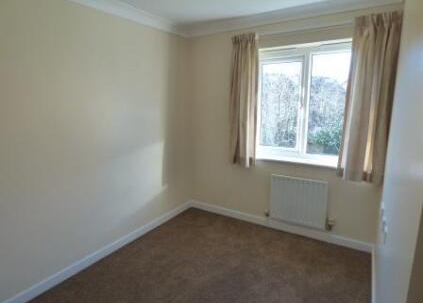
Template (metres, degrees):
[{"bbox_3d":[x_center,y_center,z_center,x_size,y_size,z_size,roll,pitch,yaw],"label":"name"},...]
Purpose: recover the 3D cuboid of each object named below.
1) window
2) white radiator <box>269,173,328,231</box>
[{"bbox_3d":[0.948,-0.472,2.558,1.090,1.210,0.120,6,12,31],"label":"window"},{"bbox_3d":[0.933,0.531,2.628,0.565,0.515,0.090,6,12,31],"label":"white radiator"}]

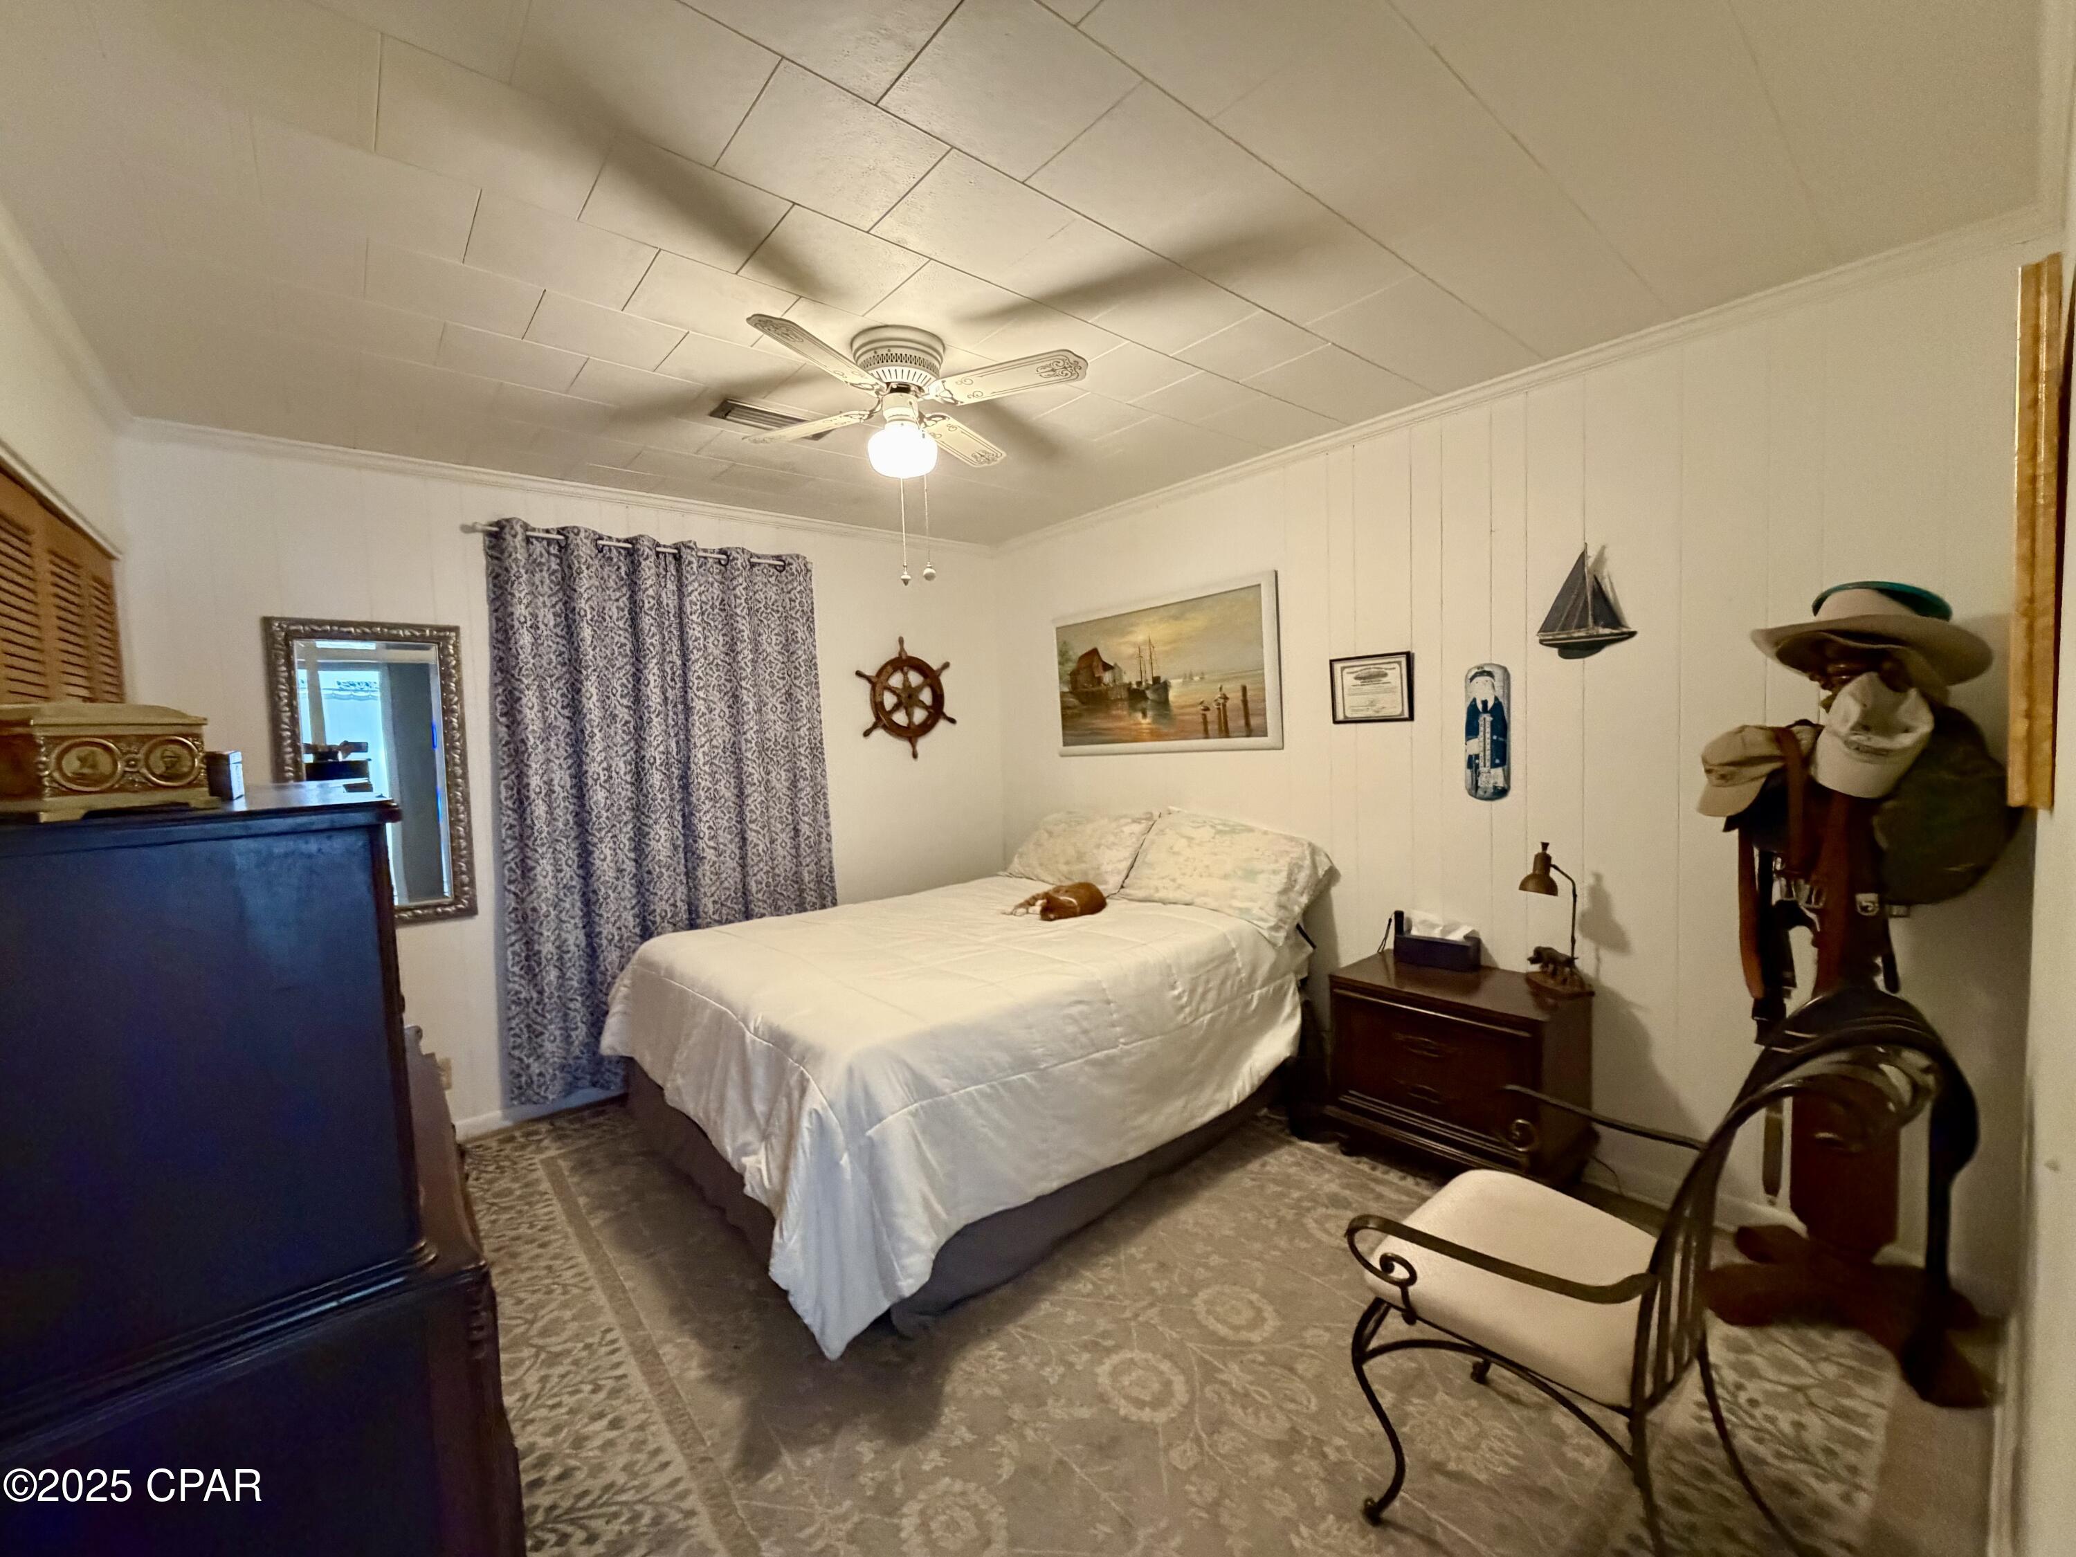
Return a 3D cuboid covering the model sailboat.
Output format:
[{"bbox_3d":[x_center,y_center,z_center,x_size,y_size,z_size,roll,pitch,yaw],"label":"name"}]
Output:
[{"bbox_3d":[1.538,-0.502,2.371,0.055,0.308,0.243,-4,3,-40],"label":"model sailboat"}]

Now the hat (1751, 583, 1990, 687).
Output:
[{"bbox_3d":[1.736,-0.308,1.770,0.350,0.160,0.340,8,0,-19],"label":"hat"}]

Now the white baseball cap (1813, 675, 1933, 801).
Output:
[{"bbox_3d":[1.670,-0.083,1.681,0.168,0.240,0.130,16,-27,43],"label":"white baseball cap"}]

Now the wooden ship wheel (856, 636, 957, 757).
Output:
[{"bbox_3d":[-0.634,-0.395,4.152,0.549,0.606,0.055,-4,3,-40],"label":"wooden ship wheel"}]

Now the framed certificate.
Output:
[{"bbox_3d":[1.141,-0.306,2.892,0.020,0.229,0.288,-4,3,-40],"label":"framed certificate"}]

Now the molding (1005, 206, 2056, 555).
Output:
[{"bbox_3d":[0.924,-1.183,3.084,0.046,0.062,3.560,-4,4,-40],"label":"molding"}]

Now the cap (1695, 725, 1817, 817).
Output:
[{"bbox_3d":[1.613,-0.031,1.895,0.250,0.130,0.170,-43,-5,-10],"label":"cap"}]

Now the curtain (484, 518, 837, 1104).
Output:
[{"bbox_3d":[-1.424,0.111,3.375,1.280,2.110,0.100,-4,4,-40],"label":"curtain"}]

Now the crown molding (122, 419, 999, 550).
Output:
[{"bbox_3d":[-1.445,-1.108,3.465,3.146,0.078,0.049,-4,3,-40],"label":"crown molding"}]

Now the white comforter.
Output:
[{"bbox_3d":[-0.333,0.834,2.989,1.784,0.617,1.891,-4,3,-40],"label":"white comforter"}]

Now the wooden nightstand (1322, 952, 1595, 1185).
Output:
[{"bbox_3d":[1.258,0.904,2.527,0.450,0.590,0.620,-4,4,-40],"label":"wooden nightstand"}]

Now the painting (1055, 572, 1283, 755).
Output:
[{"bbox_3d":[0.509,-0.442,3.648,0.040,0.672,1.280,-4,2,-40],"label":"painting"}]

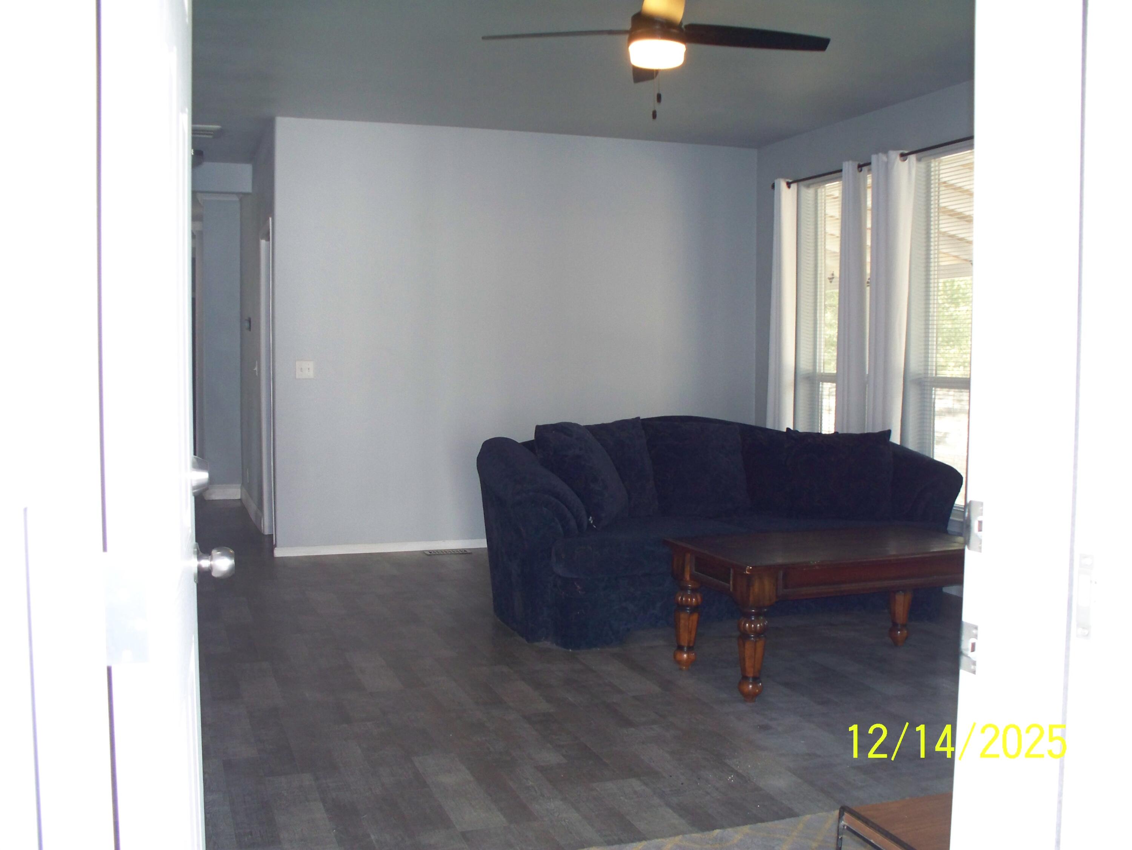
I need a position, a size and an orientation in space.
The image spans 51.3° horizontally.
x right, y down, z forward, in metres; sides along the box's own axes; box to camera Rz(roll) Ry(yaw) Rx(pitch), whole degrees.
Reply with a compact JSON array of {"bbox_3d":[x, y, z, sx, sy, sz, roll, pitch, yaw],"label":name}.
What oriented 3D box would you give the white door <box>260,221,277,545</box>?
[{"bbox_3d":[-1.933,-0.232,7.644,0.070,2.050,0.800,-1,4,-19],"label":"white door"}]

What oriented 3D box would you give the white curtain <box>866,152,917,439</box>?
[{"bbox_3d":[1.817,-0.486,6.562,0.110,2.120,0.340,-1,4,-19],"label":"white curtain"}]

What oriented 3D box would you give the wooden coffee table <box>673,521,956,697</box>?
[{"bbox_3d":[1.089,0.734,4.753,1.220,0.520,0.680,-1,4,-22],"label":"wooden coffee table"}]

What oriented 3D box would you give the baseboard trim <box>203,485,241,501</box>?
[{"bbox_3d":[-2.888,0.576,9.895,0.320,0.125,0.020,-1,4,-19],"label":"baseboard trim"}]

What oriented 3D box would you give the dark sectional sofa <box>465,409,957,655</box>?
[{"bbox_3d":[0.758,0.454,5.750,2.320,0.950,0.950,-1,4,-19],"label":"dark sectional sofa"}]

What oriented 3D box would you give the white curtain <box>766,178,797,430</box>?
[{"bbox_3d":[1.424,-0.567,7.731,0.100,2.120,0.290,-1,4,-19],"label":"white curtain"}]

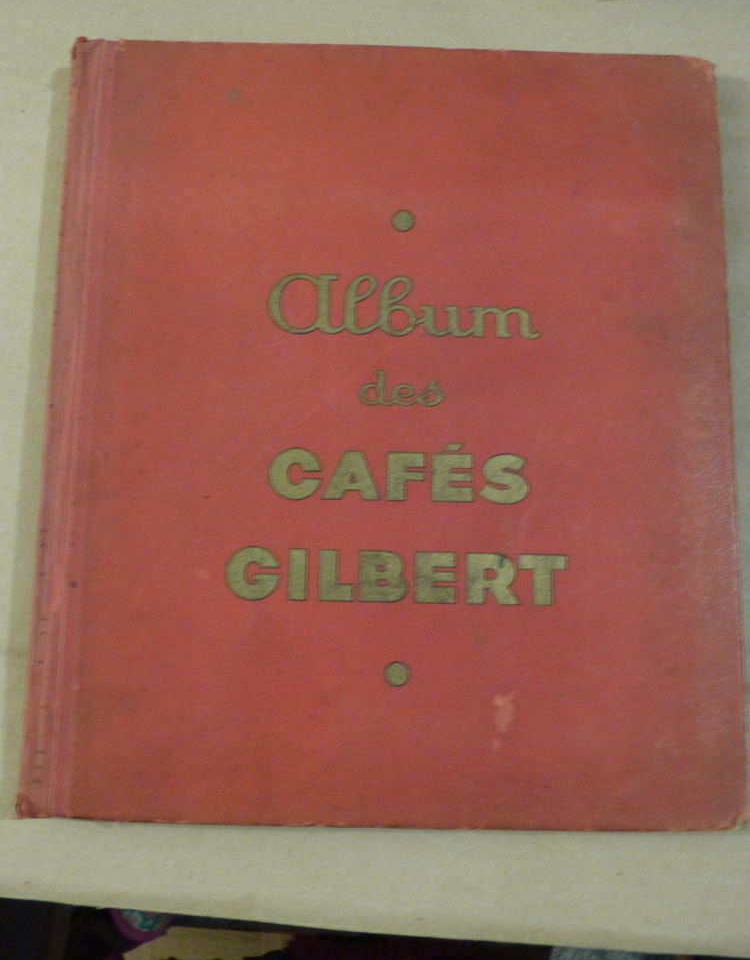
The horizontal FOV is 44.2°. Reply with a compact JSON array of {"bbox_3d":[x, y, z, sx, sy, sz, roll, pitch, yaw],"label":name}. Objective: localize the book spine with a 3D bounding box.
[{"bbox_3d":[-0.113,-0.025,0.347,0.019,0.018,0.291,1,82,-1],"label":"book spine"}]

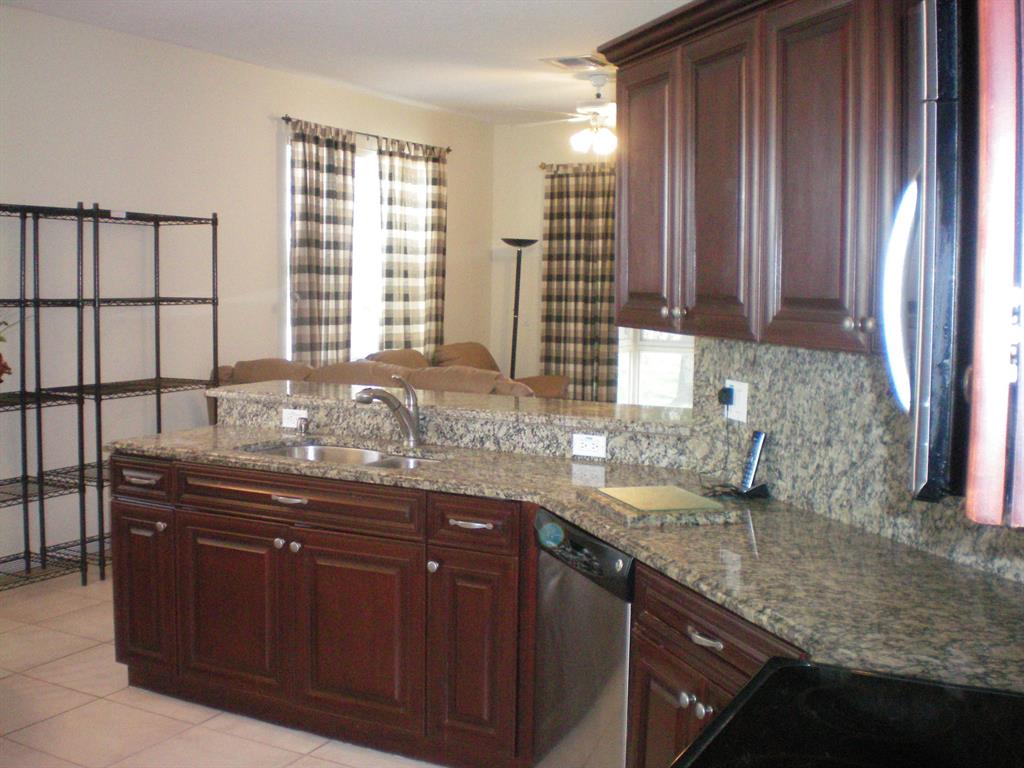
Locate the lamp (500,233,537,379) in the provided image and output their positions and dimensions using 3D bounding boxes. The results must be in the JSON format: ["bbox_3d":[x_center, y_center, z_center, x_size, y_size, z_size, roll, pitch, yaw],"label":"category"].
[{"bbox_3d":[0.036,-0.264,9.127,0.290,1.822,0.290,2,5,0],"label":"lamp"}]

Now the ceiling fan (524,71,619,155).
[{"bbox_3d":[0.545,-1.702,7.091,1.270,0.488,1.270,1,5,0],"label":"ceiling fan"}]

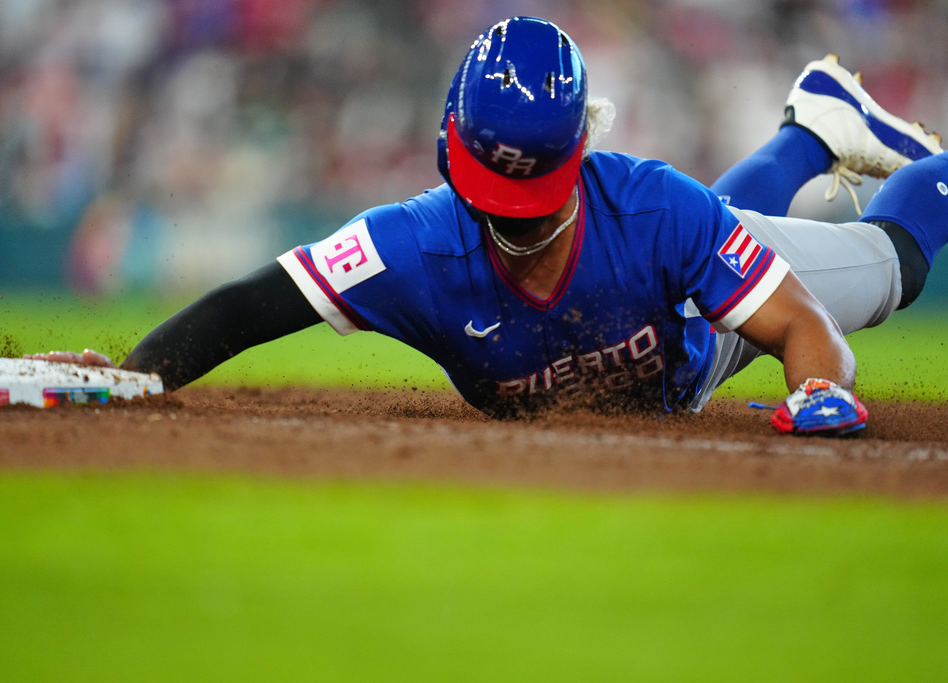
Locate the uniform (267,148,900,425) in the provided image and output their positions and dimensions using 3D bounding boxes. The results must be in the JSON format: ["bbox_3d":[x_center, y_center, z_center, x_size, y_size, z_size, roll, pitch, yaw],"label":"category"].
[{"bbox_3d":[0.232,-0.086,18.420,0.820,0.430,1.080,-5,-14,24],"label":"uniform"}]

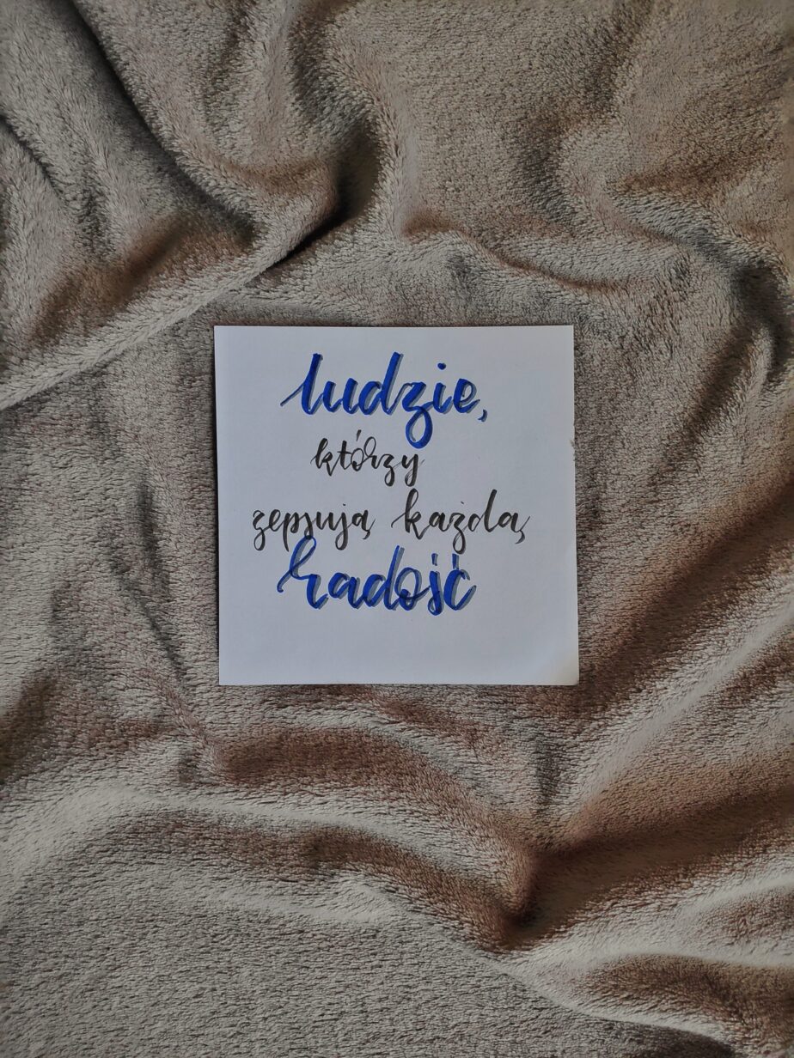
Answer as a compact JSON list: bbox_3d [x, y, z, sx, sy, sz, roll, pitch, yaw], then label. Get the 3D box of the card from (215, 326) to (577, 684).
[{"bbox_3d":[0.000,-0.006,0.151,0.089,0.001,0.089,0,90,0],"label":"card"}]

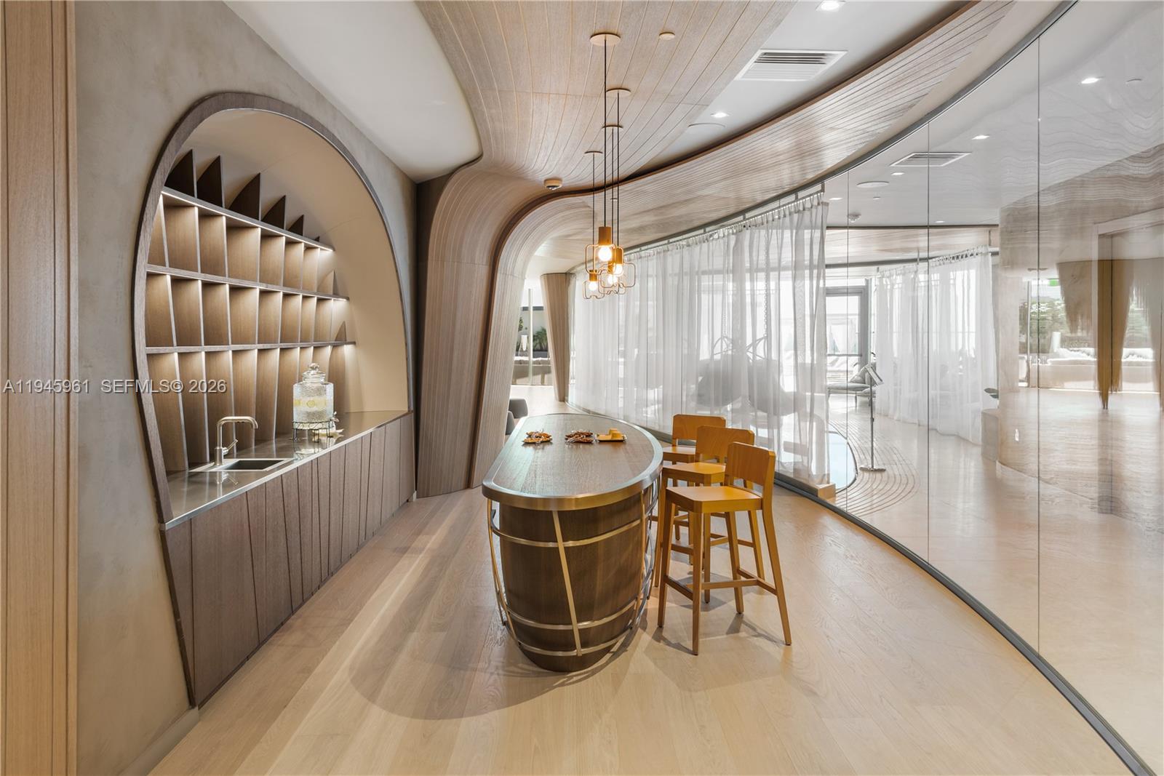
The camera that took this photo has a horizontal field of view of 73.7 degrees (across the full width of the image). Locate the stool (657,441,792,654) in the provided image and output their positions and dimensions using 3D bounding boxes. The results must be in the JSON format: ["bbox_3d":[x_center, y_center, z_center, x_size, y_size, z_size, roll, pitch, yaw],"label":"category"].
[{"bbox_3d":[0.767,0.845,4.241,0.569,1.020,0.500,-1,4,-20],"label":"stool"}]

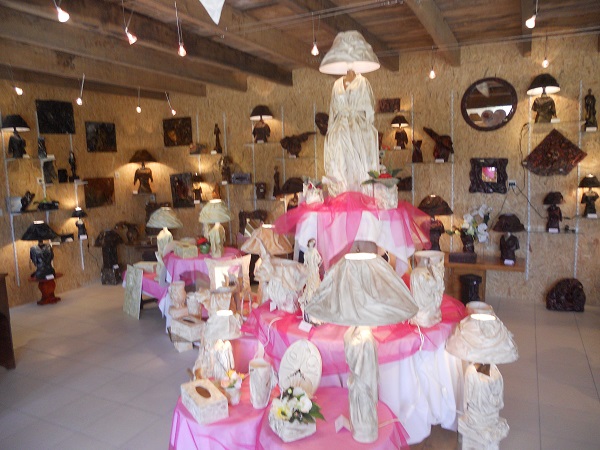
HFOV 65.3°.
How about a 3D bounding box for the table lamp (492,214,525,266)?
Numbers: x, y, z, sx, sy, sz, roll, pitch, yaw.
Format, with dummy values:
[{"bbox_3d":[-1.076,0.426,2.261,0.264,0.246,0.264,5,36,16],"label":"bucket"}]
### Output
[{"bbox_3d":[2.111,0.157,4.739,0.320,0.525,0.310,1,8,26],"label":"table lamp"}]

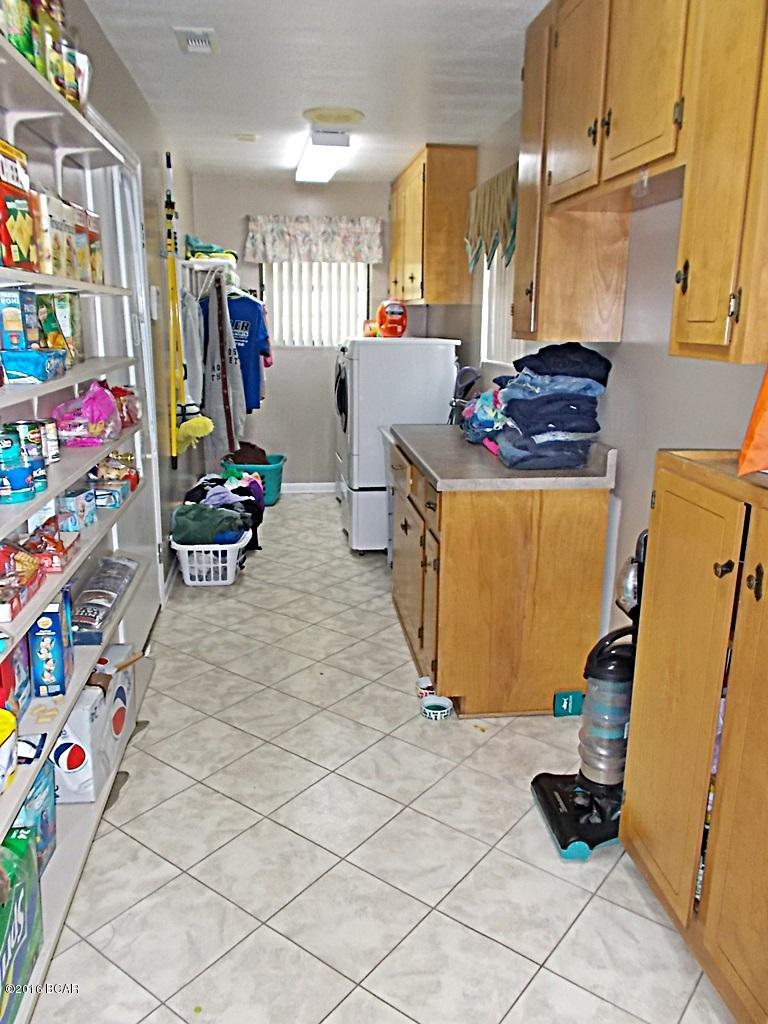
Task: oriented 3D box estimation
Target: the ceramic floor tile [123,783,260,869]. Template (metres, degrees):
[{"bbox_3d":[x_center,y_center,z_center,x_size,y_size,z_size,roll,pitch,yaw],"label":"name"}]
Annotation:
[{"bbox_3d":[-0.558,0.918,2.264,0.296,0.010,0.296,11,17,36],"label":"ceramic floor tile"}]

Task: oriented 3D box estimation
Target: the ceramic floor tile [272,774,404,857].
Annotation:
[{"bbox_3d":[-0.143,0.923,2.359,0.302,0.010,0.302,11,17,36],"label":"ceramic floor tile"}]

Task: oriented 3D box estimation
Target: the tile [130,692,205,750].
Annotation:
[{"bbox_3d":[-0.868,0.783,2.894,0.302,0.010,0.302,11,17,36],"label":"tile"}]

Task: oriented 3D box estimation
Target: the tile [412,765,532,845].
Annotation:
[{"bbox_3d":[0.280,0.902,2.377,0.296,0.010,0.296,11,17,36],"label":"tile"}]

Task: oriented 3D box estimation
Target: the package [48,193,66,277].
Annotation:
[{"bbox_3d":[-0.794,-0.639,1.812,0.050,0.185,0.120,-1,14,-8],"label":"package"}]

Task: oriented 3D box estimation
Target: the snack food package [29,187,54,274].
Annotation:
[{"bbox_3d":[-0.776,-0.613,1.703,0.050,0.185,0.118,-1,14,-8],"label":"snack food package"}]

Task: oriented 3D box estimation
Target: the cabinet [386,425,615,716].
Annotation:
[{"bbox_3d":[0.417,0.146,3.483,0.645,0.950,1.430,-1,14,-6],"label":"cabinet"}]

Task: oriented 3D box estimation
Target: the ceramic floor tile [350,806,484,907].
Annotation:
[{"bbox_3d":[0.102,0.974,2.186,0.305,0.012,0.305,11,17,36],"label":"ceramic floor tile"}]

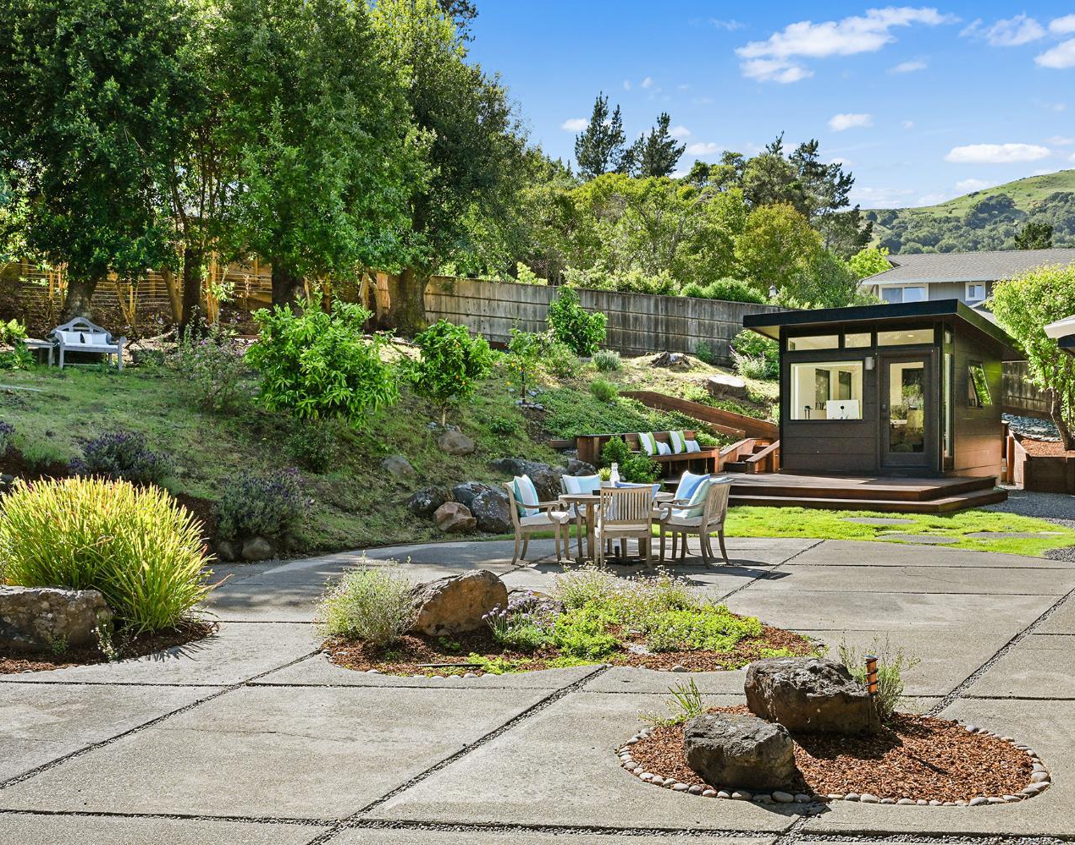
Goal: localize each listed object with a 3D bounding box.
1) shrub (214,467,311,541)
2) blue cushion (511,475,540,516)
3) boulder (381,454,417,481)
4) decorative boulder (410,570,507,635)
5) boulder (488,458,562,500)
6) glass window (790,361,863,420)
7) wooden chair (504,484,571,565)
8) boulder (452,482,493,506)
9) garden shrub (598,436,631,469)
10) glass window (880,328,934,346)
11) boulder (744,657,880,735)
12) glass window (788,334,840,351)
[{"bbox_3d":[-3.258,0.973,13.402,1.150,0.880,1.000,0,0,-11],"label":"shrub"},{"bbox_3d":[-0.121,0.820,12.520,0.150,0.450,0.450,-16,-6,22],"label":"blue cushion"},{"bbox_3d":[-2.061,0.672,16.800,0.550,0.420,0.450,0,0,0],"label":"boulder"},{"bbox_3d":[-0.606,1.334,8.450,0.760,0.460,0.560,0,0,0],"label":"decorative boulder"},{"bbox_3d":[-0.188,0.880,17.100,1.100,0.700,0.800,0,0,0],"label":"boulder"},{"bbox_3d":[5.538,-0.598,21.600,1.470,1.120,0.080,0,0,38],"label":"glass window"},{"bbox_3d":[0.005,1.121,12.500,0.630,0.890,0.580,0,0,13],"label":"wooden chair"},{"bbox_3d":[-0.933,1.047,16.200,0.600,0.430,0.500,0,0,0],"label":"boulder"},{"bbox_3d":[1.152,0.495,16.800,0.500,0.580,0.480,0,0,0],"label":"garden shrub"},{"bbox_3d":[7.067,-1.638,21.600,1.080,0.290,0.070,0,0,33],"label":"glass window"},{"bbox_3d":[1.405,1.397,5.803,0.660,0.300,0.460,0,0,6],"label":"boulder"},{"bbox_3d":[5.126,-1.465,20.897,0.970,0.260,0.060,0,0,35],"label":"glass window"}]

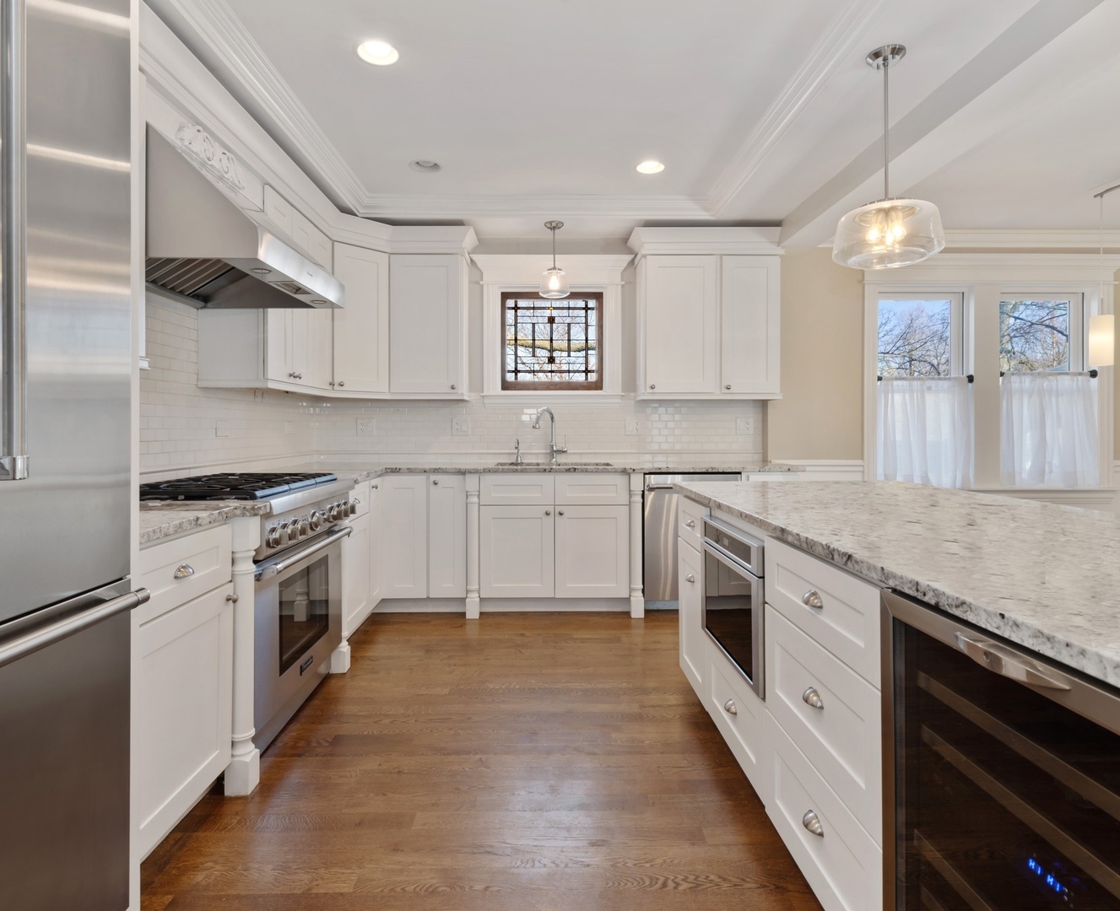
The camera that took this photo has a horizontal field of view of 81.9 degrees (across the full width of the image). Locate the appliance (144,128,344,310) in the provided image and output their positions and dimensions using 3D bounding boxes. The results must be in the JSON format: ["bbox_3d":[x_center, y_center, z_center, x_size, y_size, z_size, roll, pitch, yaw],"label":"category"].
[{"bbox_3d":[-1.343,-0.898,2.585,0.690,0.460,0.914,0,1,-1],"label":"appliance"}]

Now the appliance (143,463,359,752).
[{"bbox_3d":[-1.308,0.579,2.585,0.730,0.930,0.915,0,1,-1],"label":"appliance"}]

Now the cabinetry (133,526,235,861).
[{"bbox_3d":[-1.323,0.598,1.797,0.615,0.757,0.480,0,1,-1],"label":"cabinetry"}]

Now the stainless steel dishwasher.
[{"bbox_3d":[0.802,0.506,4.240,0.605,0.835,0.600,0,1,-1],"label":"stainless steel dishwasher"}]

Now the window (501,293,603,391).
[{"bbox_3d":[-0.053,-0.809,4.580,0.715,0.695,0.060,0,1,-1],"label":"window"}]

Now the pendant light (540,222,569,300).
[{"bbox_3d":[-0.032,-1.287,4.260,0.200,0.475,0.200,0,1,-1],"label":"pendant light"}]

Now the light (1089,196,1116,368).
[{"bbox_3d":[3.026,-0.981,3.605,0.115,0.950,0.115,0,1,-1],"label":"light"}]

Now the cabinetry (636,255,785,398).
[{"bbox_3d":[0.996,-0.854,4.385,0.902,0.960,0.350,0,1,-1],"label":"cabinetry"}]

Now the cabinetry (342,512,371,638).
[{"bbox_3d":[-1.378,0.620,3.420,0.615,0.570,0.490,0,1,-1],"label":"cabinetry"}]

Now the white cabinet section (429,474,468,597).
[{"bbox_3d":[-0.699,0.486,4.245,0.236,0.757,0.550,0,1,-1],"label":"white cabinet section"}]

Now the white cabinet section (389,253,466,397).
[{"bbox_3d":[-0.896,-0.862,4.415,0.460,0.930,0.330,0,1,-1],"label":"white cabinet section"}]

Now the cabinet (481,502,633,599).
[{"bbox_3d":[-0.041,0.580,4.255,0.920,0.585,0.600,0,1,-1],"label":"cabinet"}]

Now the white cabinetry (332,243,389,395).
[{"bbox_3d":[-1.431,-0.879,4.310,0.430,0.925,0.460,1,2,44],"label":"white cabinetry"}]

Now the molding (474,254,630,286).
[{"bbox_3d":[-0.045,-1.298,4.510,1.140,0.205,0.100,0,1,-1],"label":"molding"}]

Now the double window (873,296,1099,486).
[{"bbox_3d":[2.976,-0.459,4.530,1.600,1.390,0.140,0,1,-1],"label":"double window"}]

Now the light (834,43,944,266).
[{"bbox_3d":[1.171,-1.069,2.310,0.355,0.735,0.355,0,1,-1],"label":"light"}]

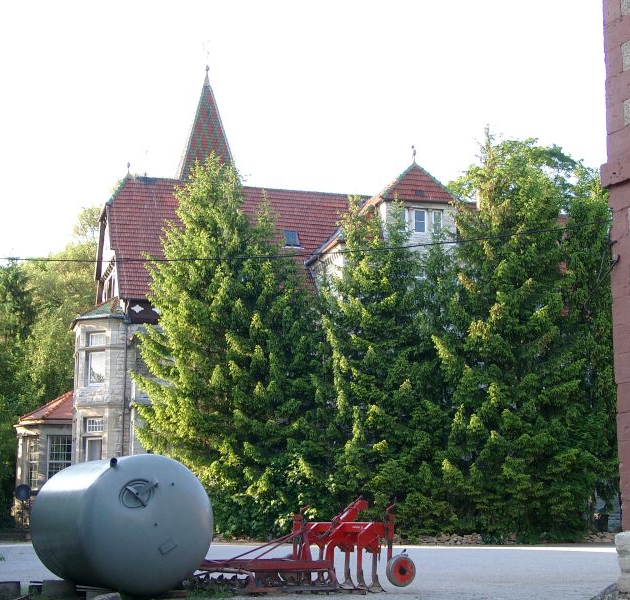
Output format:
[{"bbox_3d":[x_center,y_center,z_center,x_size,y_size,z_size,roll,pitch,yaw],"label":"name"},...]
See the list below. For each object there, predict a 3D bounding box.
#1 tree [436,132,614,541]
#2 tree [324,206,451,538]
[{"bbox_3d":[8.747,1.303,57.654,7.170,17.160,6.500,0,-10,0],"label":"tree"},{"bbox_3d":[3.027,2.675,57.917,5.400,14.230,5.200,0,-10,0],"label":"tree"}]

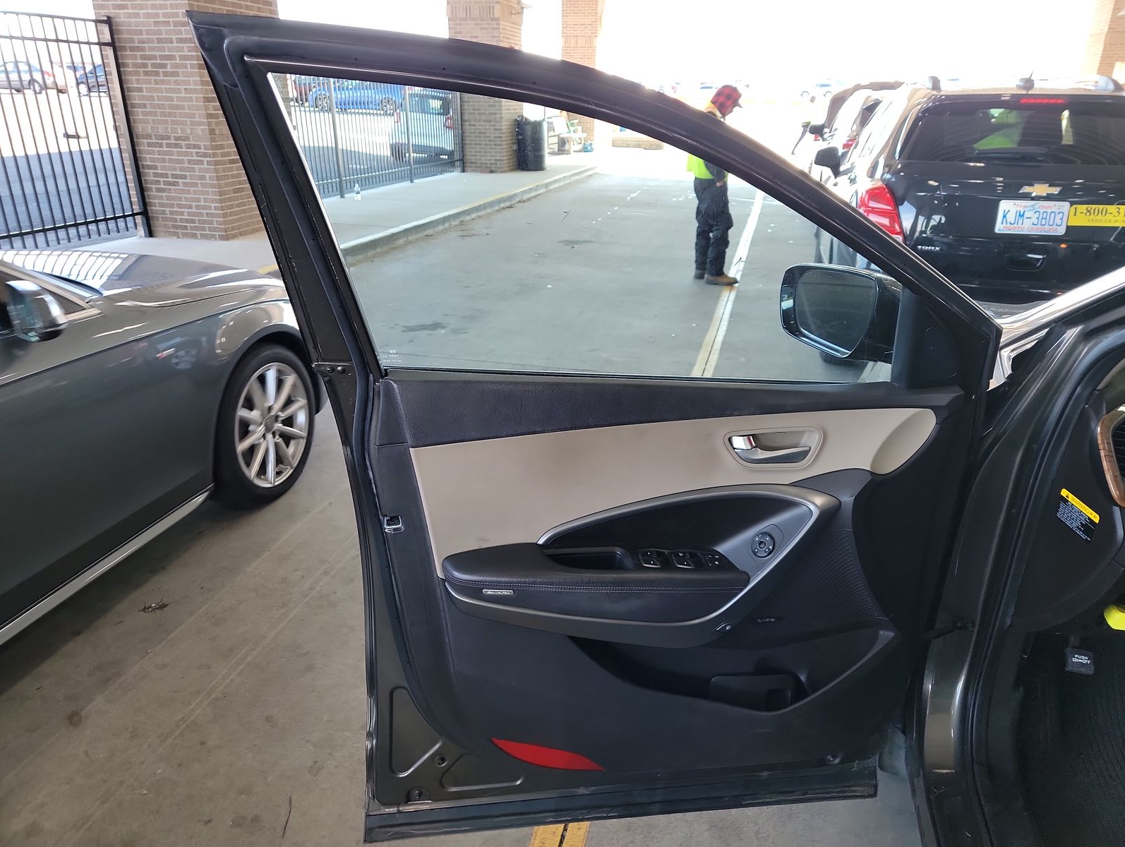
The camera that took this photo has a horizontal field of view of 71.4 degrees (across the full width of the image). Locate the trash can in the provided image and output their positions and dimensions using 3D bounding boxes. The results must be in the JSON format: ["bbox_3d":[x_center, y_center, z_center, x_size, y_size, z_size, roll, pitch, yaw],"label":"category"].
[{"bbox_3d":[-0.704,-6.296,17.600,0.660,1.080,0.660,0,22,0],"label":"trash can"}]

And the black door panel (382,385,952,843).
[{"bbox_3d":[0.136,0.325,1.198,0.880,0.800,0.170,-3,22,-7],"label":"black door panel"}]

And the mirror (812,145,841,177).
[{"bbox_3d":[2.150,-2.132,6.350,0.215,0.220,0.130,6,23,14],"label":"mirror"}]

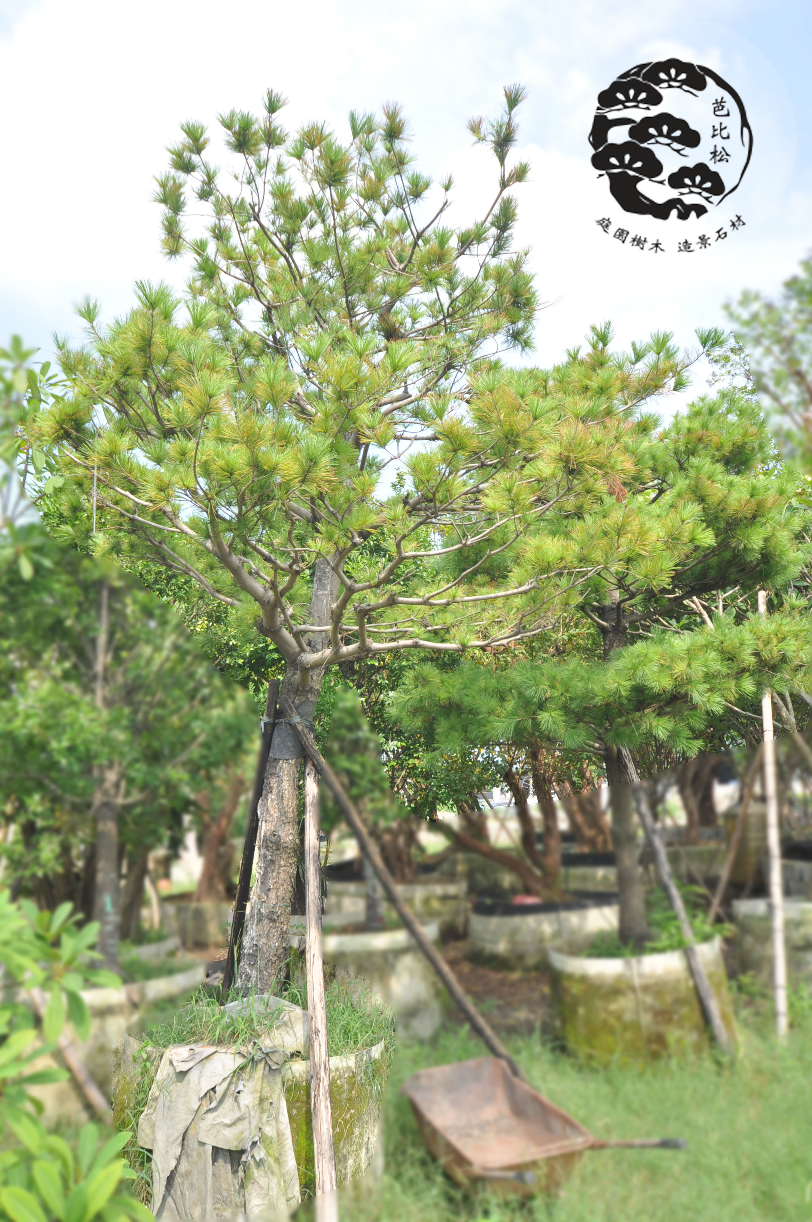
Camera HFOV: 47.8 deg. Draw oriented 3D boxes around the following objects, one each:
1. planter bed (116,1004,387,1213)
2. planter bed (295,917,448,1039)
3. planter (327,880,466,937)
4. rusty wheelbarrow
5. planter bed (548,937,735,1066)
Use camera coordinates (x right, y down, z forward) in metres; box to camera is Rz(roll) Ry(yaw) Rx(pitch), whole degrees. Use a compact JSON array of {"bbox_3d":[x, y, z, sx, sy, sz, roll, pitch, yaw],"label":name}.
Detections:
[{"bbox_3d":[-0.618,1.988,3.679,1.060,0.580,1.060,-1,-10,0],"label":"planter bed"},{"bbox_3d":[-0.311,2.420,6.060,1.070,0.580,1.070,-1,-10,0],"label":"planter bed"},{"bbox_3d":[-0.076,3.112,9.520,1.480,0.570,1.450,0,-9,0],"label":"planter"},{"bbox_3d":[0.460,2.209,3.790,0.580,0.460,1.250,4,-10,-24],"label":"rusty wheelbarrow"},{"bbox_3d":[1.395,2.274,5.449,1.050,0.570,1.050,-1,-10,0],"label":"planter bed"}]

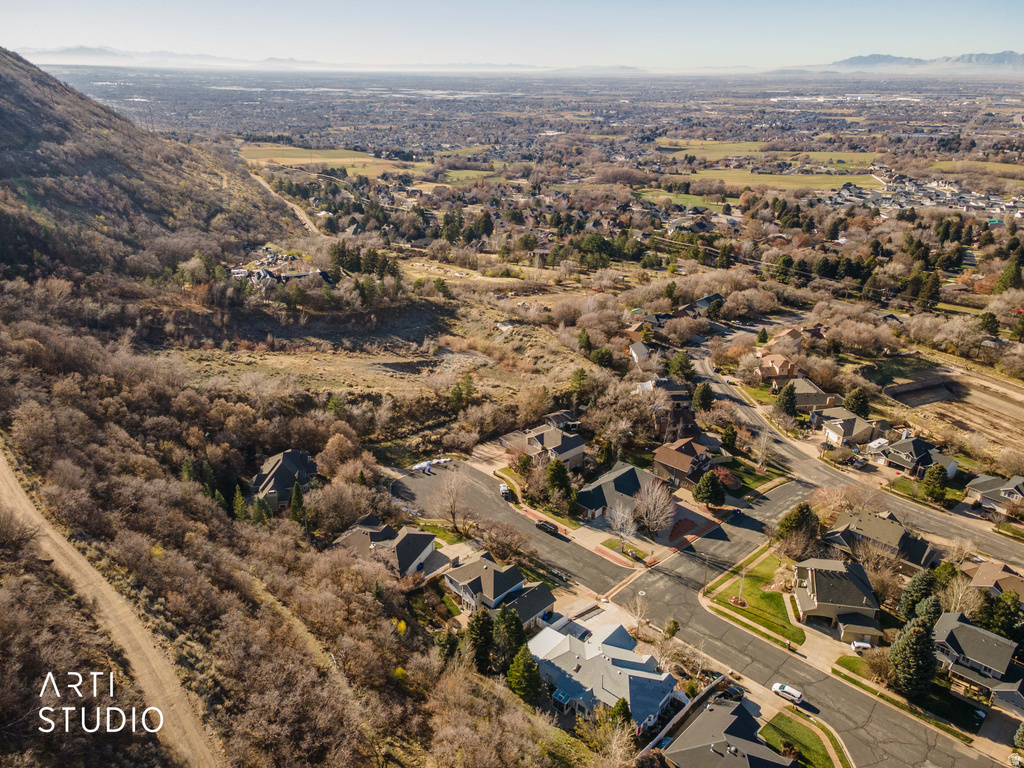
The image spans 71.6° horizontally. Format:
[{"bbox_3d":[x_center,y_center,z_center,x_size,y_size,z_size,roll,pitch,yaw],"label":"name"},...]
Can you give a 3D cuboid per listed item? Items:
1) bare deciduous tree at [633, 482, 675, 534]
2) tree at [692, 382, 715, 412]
[{"bbox_3d":[32.220,28.140,160.700,10.020,13.440,10.020,0,24,0],"label":"bare deciduous tree"},{"bbox_3d":[59.740,4.250,220.540,6.130,9.860,6.130,0,24,0],"label":"tree"}]

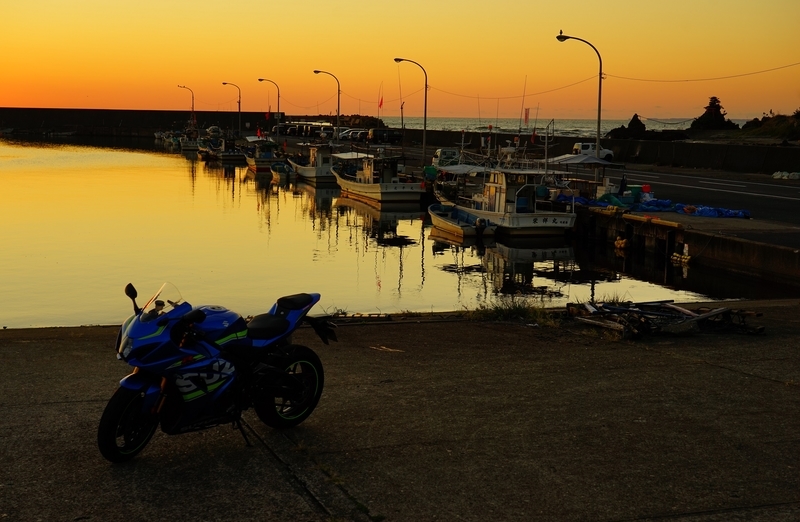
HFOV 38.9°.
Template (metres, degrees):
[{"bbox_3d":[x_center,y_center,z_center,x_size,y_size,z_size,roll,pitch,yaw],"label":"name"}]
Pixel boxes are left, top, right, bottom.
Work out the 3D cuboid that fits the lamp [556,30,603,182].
[{"bbox_3d":[9.504,-7.897,60.377,2.720,8.200,0.350,-2,8,-18],"label":"lamp"}]

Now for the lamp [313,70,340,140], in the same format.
[{"bbox_3d":[-7.303,-14.861,113.076,2.720,8.200,0.350,-2,8,-18],"label":"lamp"}]

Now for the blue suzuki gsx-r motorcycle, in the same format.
[{"bbox_3d":[-1.250,0.745,8.020,0.740,1.140,2.060,13,12,41],"label":"blue suzuki gsx-r motorcycle"}]

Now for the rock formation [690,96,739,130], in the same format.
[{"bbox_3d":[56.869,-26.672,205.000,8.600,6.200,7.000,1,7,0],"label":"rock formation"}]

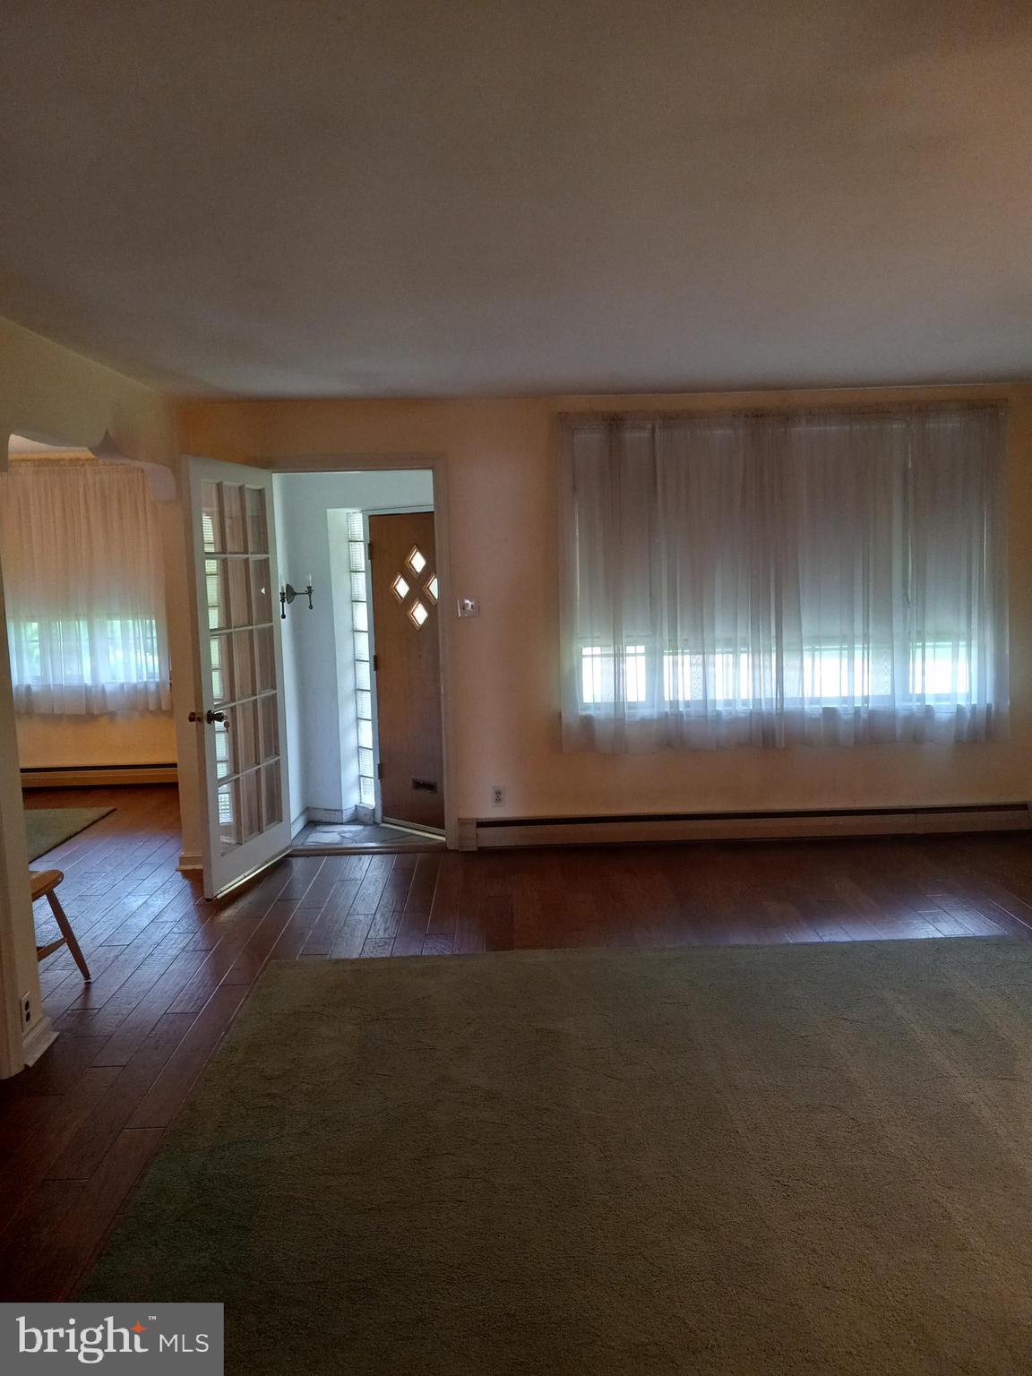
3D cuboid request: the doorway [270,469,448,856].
[{"bbox_3d":[-0.848,-0.123,5.865,0.870,2.060,0.150,-2,7,-1],"label":"doorway"}]

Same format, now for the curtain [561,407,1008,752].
[{"bbox_3d":[1.442,-0.576,5.744,2.400,1.810,0.120,-2,7,-1],"label":"curtain"}]

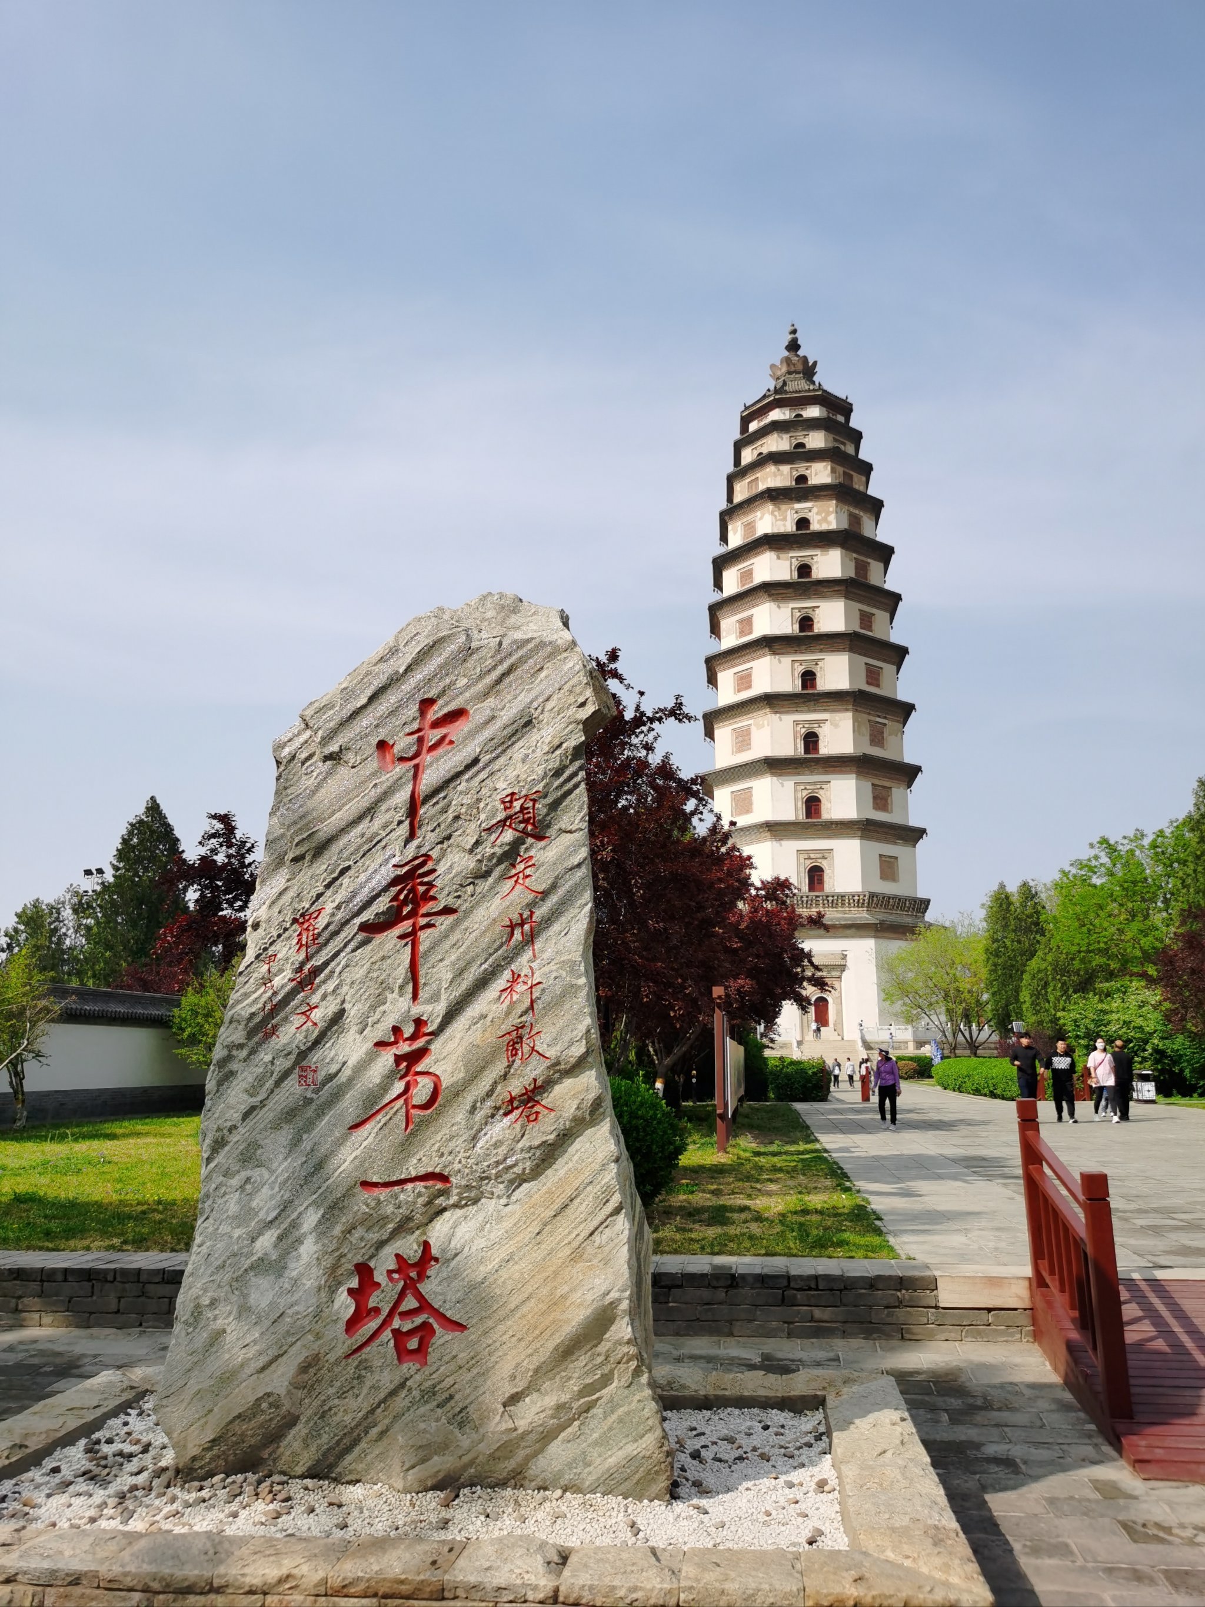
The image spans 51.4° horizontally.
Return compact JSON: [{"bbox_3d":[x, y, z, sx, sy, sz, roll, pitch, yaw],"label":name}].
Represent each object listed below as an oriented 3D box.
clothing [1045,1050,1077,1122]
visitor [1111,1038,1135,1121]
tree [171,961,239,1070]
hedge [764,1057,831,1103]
[{"bbox_3d":[9.658,5.920,26.346,0.610,1.420,0.360,-2,-12,10],"label":"clothing"},{"bbox_3d":[11.020,5.882,26.656,0.520,1.690,0.360,-3,-12,12],"label":"visitor"},{"bbox_3d":[-9.146,5.609,31.007,3.000,4.100,2.900,3,-12,-16],"label":"tree"},{"bbox_3d":[6.235,8.808,40.043,2.100,1.410,2.000,-2,-12,7],"label":"hedge"}]

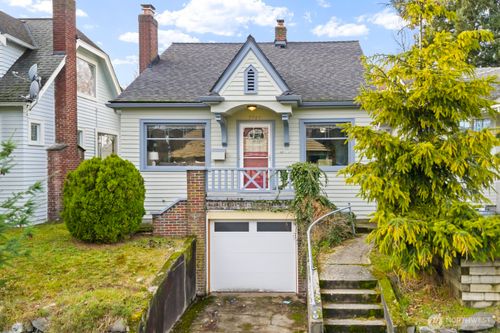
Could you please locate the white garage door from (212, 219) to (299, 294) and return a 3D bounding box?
[{"bbox_3d":[0.100,2.430,10.500,2.340,1.970,0.100,0,0,1],"label":"white garage door"}]

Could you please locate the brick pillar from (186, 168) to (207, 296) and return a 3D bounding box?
[{"bbox_3d":[-1.420,1.790,10.550,0.500,3.300,0.460,0,1,0],"label":"brick pillar"}]

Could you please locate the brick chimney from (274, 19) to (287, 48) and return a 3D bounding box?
[{"bbox_3d":[1.360,-5.800,17.100,0.520,1.300,0.520,0,0,1],"label":"brick chimney"}]

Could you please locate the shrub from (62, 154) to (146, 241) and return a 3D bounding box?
[{"bbox_3d":[-3.750,0.800,9.900,2.080,2.200,2.000,0,0,1],"label":"shrub"}]

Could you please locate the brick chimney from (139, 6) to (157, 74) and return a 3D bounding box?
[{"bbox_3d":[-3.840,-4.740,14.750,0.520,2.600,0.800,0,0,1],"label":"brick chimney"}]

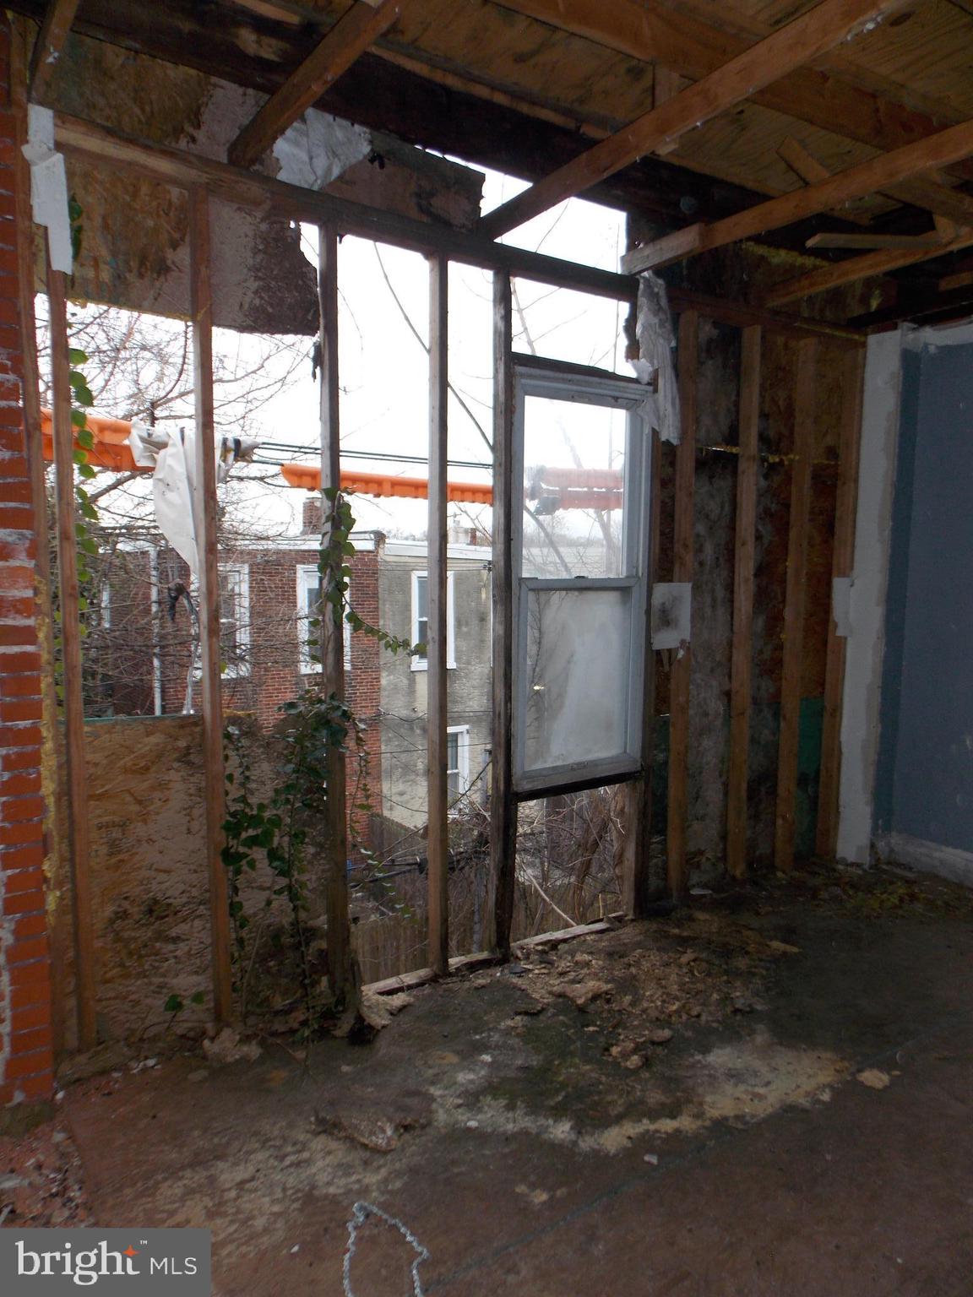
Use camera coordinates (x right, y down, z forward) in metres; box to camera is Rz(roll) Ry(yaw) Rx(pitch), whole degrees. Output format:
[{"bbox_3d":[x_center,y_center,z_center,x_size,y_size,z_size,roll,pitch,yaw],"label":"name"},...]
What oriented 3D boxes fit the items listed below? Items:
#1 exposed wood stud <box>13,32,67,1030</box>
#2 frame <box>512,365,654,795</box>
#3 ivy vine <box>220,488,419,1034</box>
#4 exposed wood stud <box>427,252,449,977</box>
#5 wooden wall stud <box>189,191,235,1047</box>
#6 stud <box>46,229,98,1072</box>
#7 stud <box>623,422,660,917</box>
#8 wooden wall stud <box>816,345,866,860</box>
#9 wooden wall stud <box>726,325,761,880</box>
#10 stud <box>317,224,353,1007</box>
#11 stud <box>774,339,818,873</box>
[{"bbox_3d":[-1.269,-0.217,2.444,0.039,2.870,0.088,-4,7,-33],"label":"exposed wood stud"},{"bbox_3d":[0.373,-0.256,3.524,0.703,1.635,0.090,-4,7,-33],"label":"frame"},{"bbox_3d":[-0.558,0.360,2.979,0.710,1.820,0.250,-4,7,-33],"label":"ivy vine"},{"bbox_3d":[-0.179,-0.075,3.185,0.038,2.658,0.088,-4,7,-33],"label":"exposed wood stud"},{"bbox_3d":[-0.871,-0.062,2.725,0.038,2.598,0.088,-4,7,-33],"label":"wooden wall stud"},{"bbox_3d":[-1.204,-0.061,2.503,0.038,2.558,0.088,-4,7,-33],"label":"stud"},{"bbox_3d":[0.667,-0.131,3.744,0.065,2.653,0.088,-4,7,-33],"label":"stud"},{"bbox_3d":[1.845,-0.204,4.522,0.038,2.653,0.088,-4,7,-33],"label":"wooden wall stud"},{"bbox_3d":[1.223,-0.180,4.109,0.038,2.623,0.088,-4,7,-33],"label":"wooden wall stud"},{"bbox_3d":[-0.527,-0.051,2.956,0.038,2.663,0.088,-4,7,-33],"label":"stud"},{"bbox_3d":[1.550,-0.183,4.327,0.038,2.658,0.088,-4,7,-33],"label":"stud"}]

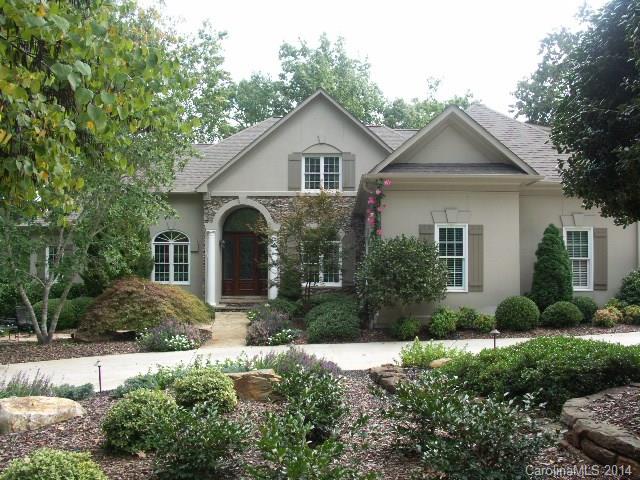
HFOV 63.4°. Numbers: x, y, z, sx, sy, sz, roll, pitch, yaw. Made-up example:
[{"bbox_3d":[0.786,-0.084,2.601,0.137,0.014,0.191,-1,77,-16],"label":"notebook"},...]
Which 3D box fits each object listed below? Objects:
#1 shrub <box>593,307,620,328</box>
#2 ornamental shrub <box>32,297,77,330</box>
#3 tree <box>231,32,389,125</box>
[{"bbox_3d":[8.135,2.170,14.700,0.800,0.560,0.740,0,0,0],"label":"shrub"},{"bbox_3d":[-8.236,2.302,16.000,1.400,0.980,1.200,0,-1,-4],"label":"ornamental shrub"},{"bbox_3d":[-0.661,-5.600,36.000,10.500,16.800,9.500,0,0,0],"label":"tree"}]

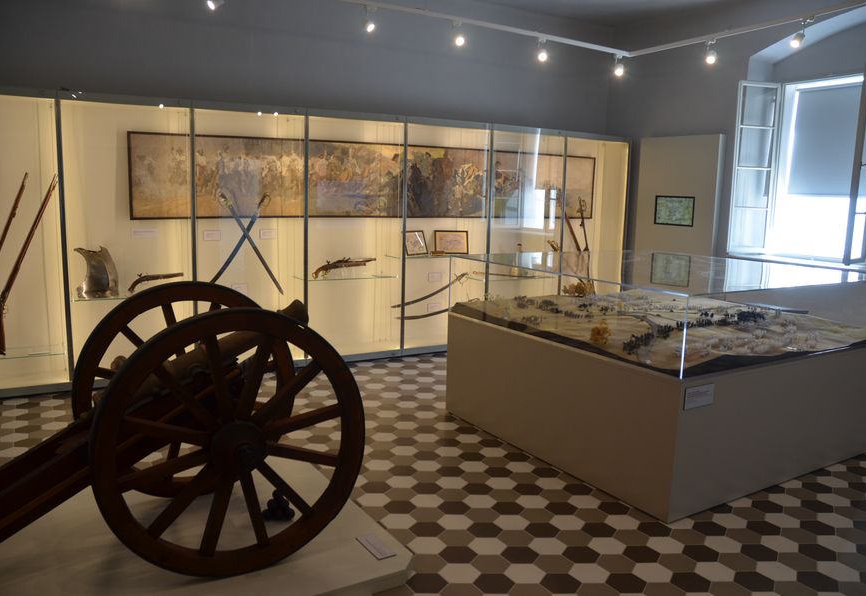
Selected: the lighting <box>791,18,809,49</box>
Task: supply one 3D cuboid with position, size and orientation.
[{"bbox_3d":[2.881,-2.079,5.294,0.085,0.200,0.120,8,11,38],"label":"lighting"}]

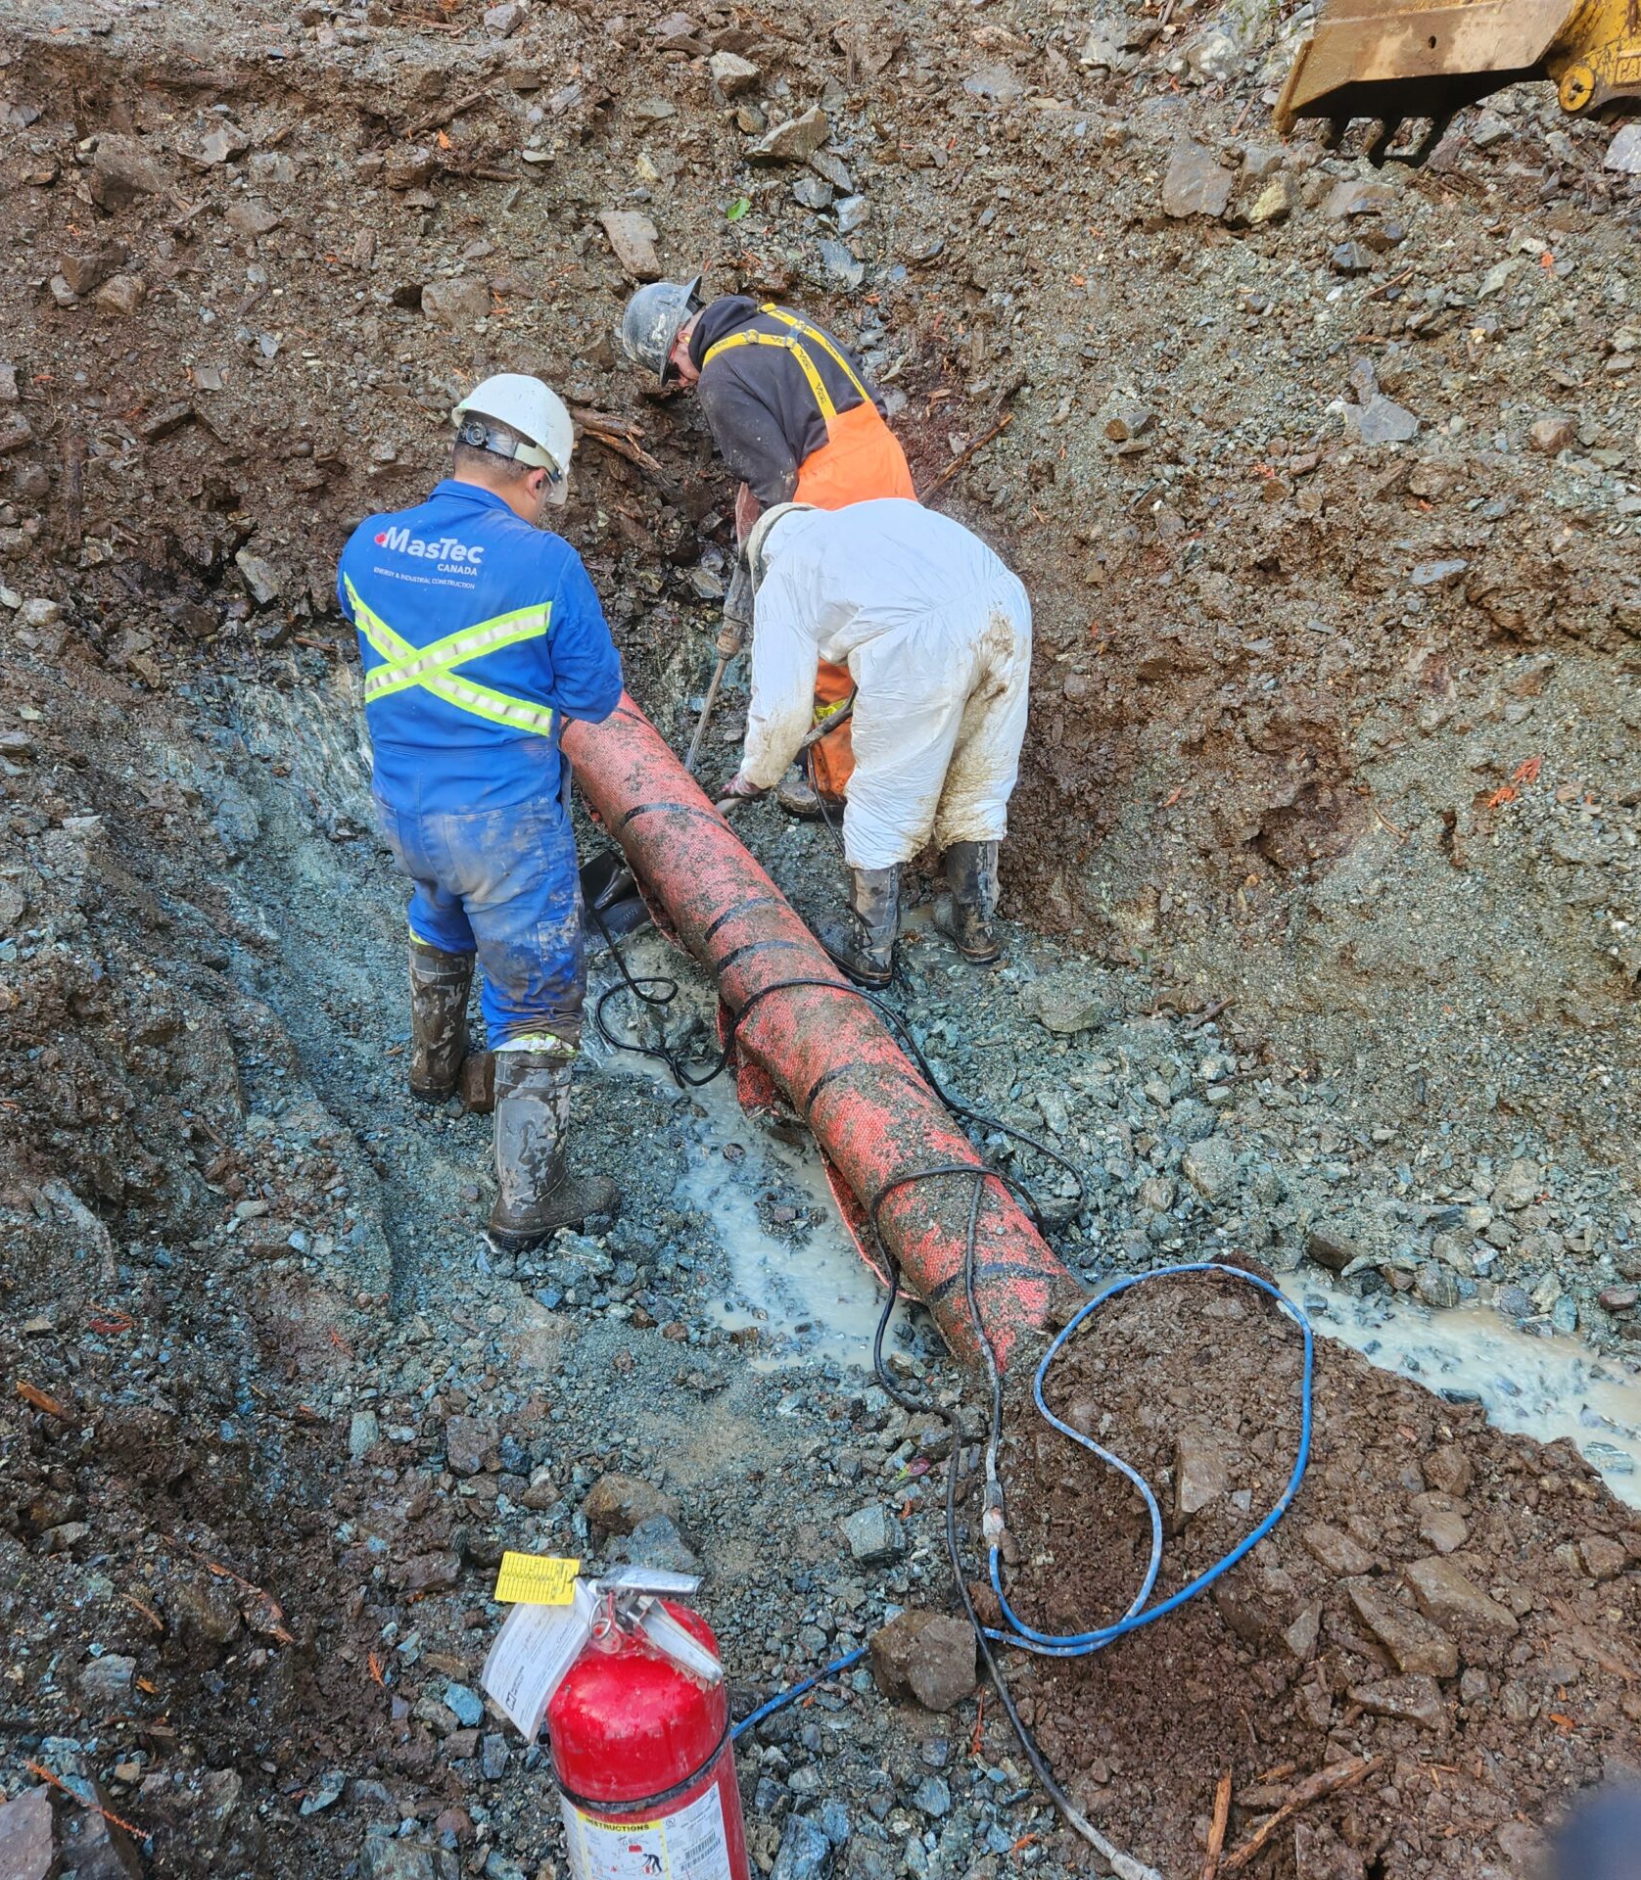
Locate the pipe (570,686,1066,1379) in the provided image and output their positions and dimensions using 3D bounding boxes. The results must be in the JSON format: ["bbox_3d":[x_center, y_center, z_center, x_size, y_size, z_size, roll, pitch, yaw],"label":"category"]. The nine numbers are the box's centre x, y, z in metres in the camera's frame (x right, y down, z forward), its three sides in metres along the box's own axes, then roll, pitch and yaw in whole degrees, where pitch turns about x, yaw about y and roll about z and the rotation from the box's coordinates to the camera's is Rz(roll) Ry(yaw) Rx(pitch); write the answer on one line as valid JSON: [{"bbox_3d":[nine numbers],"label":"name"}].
[{"bbox_3d":[-0.204,-0.032,4.143,0.280,0.280,2.942,-14,37,-19],"label":"pipe"}]

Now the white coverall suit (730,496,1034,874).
[{"bbox_3d":[0.150,-0.622,3.983,0.820,0.950,0.550,26,42,32],"label":"white coverall suit"}]

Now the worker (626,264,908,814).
[{"bbox_3d":[-0.100,-1.016,4.502,0.800,1.460,0.550,9,36,12],"label":"worker"}]

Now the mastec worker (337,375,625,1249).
[{"bbox_3d":[-0.650,-0.239,3.227,0.600,1.690,0.620,24,42,30],"label":"mastec worker"}]

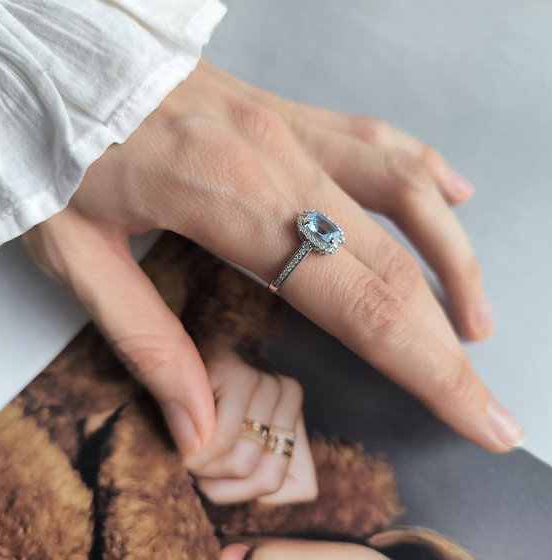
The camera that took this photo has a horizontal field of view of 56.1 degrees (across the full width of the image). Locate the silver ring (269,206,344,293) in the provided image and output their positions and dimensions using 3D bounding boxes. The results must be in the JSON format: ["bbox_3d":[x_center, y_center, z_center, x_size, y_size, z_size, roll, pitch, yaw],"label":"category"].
[{"bbox_3d":[0.005,-0.006,0.124,0.011,0.023,0.019,38,52,-4],"label":"silver ring"}]

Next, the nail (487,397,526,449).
[{"bbox_3d":[0.061,0.038,0.137,0.013,0.003,0.009,47,45,-20],"label":"nail"}]

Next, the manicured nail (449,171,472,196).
[{"bbox_3d":[0.059,-0.031,0.167,0.009,0.003,0.007,42,45,-25],"label":"manicured nail"}]

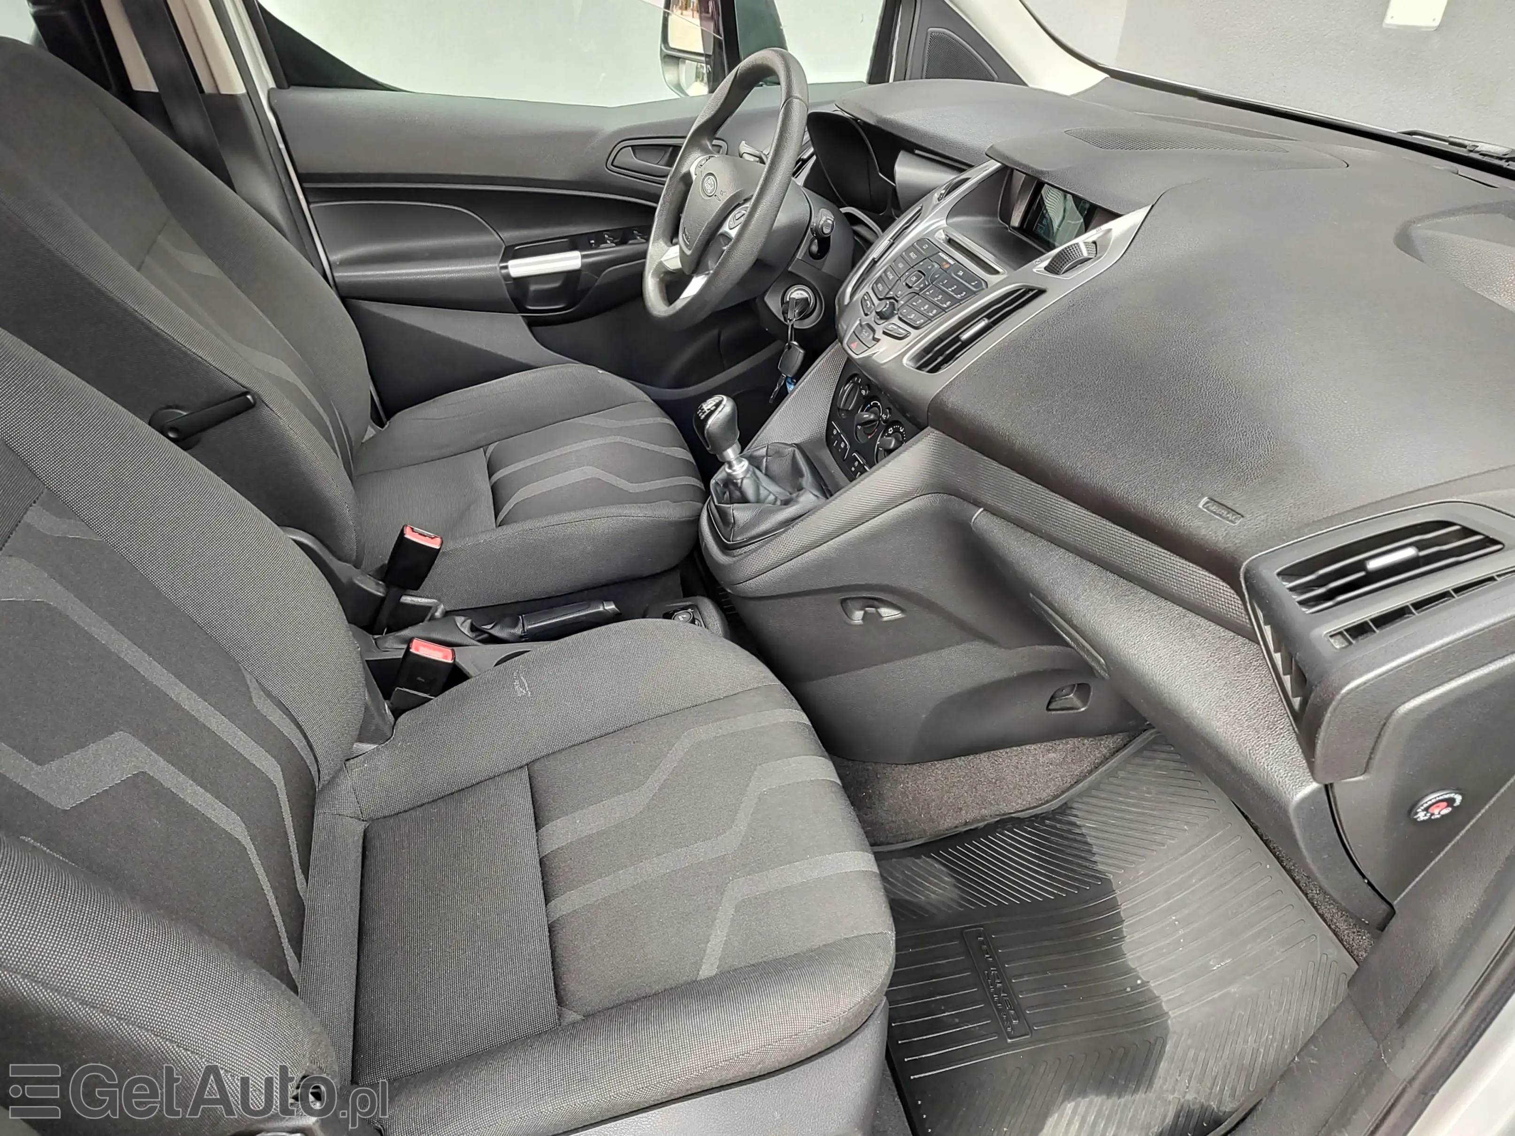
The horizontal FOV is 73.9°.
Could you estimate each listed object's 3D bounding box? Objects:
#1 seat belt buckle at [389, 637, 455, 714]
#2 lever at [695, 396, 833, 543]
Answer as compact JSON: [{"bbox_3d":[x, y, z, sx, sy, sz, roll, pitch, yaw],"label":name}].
[{"bbox_3d":[-0.339,0.113,1.014,0.045,0.075,0.025,17,24,-26],"label":"seat belt buckle"},{"bbox_3d":[-0.011,-0.131,1.114,0.128,0.150,0.115,-24,35,-3],"label":"lever"}]

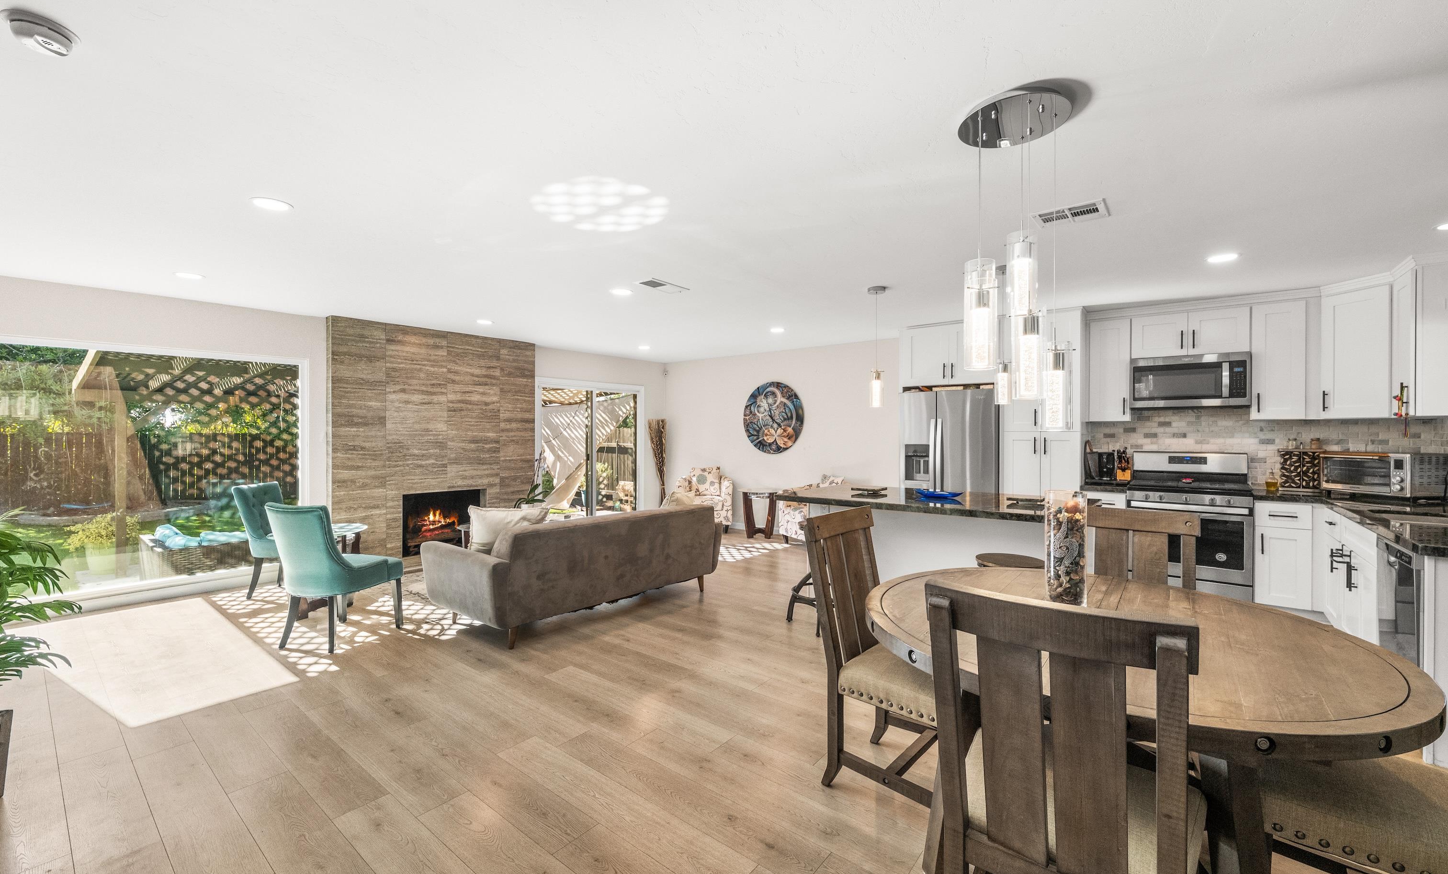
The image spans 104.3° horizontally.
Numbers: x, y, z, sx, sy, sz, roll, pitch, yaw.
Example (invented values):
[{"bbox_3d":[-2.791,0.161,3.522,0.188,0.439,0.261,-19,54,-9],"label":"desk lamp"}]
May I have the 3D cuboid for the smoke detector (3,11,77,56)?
[{"bbox_3d":[-1.869,-1.095,1.545,0.138,0.048,0.138,0,0,38],"label":"smoke detector"}]

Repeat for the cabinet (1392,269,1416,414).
[{"bbox_3d":[4.500,-0.582,3.541,0.327,0.902,0.417,0,0,38],"label":"cabinet"}]

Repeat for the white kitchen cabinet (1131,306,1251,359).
[{"bbox_3d":[3.942,-0.856,4.789,0.764,0.364,0.327,0,0,38],"label":"white kitchen cabinet"}]

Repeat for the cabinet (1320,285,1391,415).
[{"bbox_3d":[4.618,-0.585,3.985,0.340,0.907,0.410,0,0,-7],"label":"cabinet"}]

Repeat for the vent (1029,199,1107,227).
[{"bbox_3d":[1.729,-1.100,2.808,0.300,0.020,0.270,0,0,38],"label":"vent"}]

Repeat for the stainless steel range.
[{"bbox_3d":[3.824,0.734,4.657,0.756,1.186,0.694,0,0,38],"label":"stainless steel range"}]

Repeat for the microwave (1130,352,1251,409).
[{"bbox_3d":[3.924,-0.457,4.768,0.753,0.439,0.387,0,0,38],"label":"microwave"}]

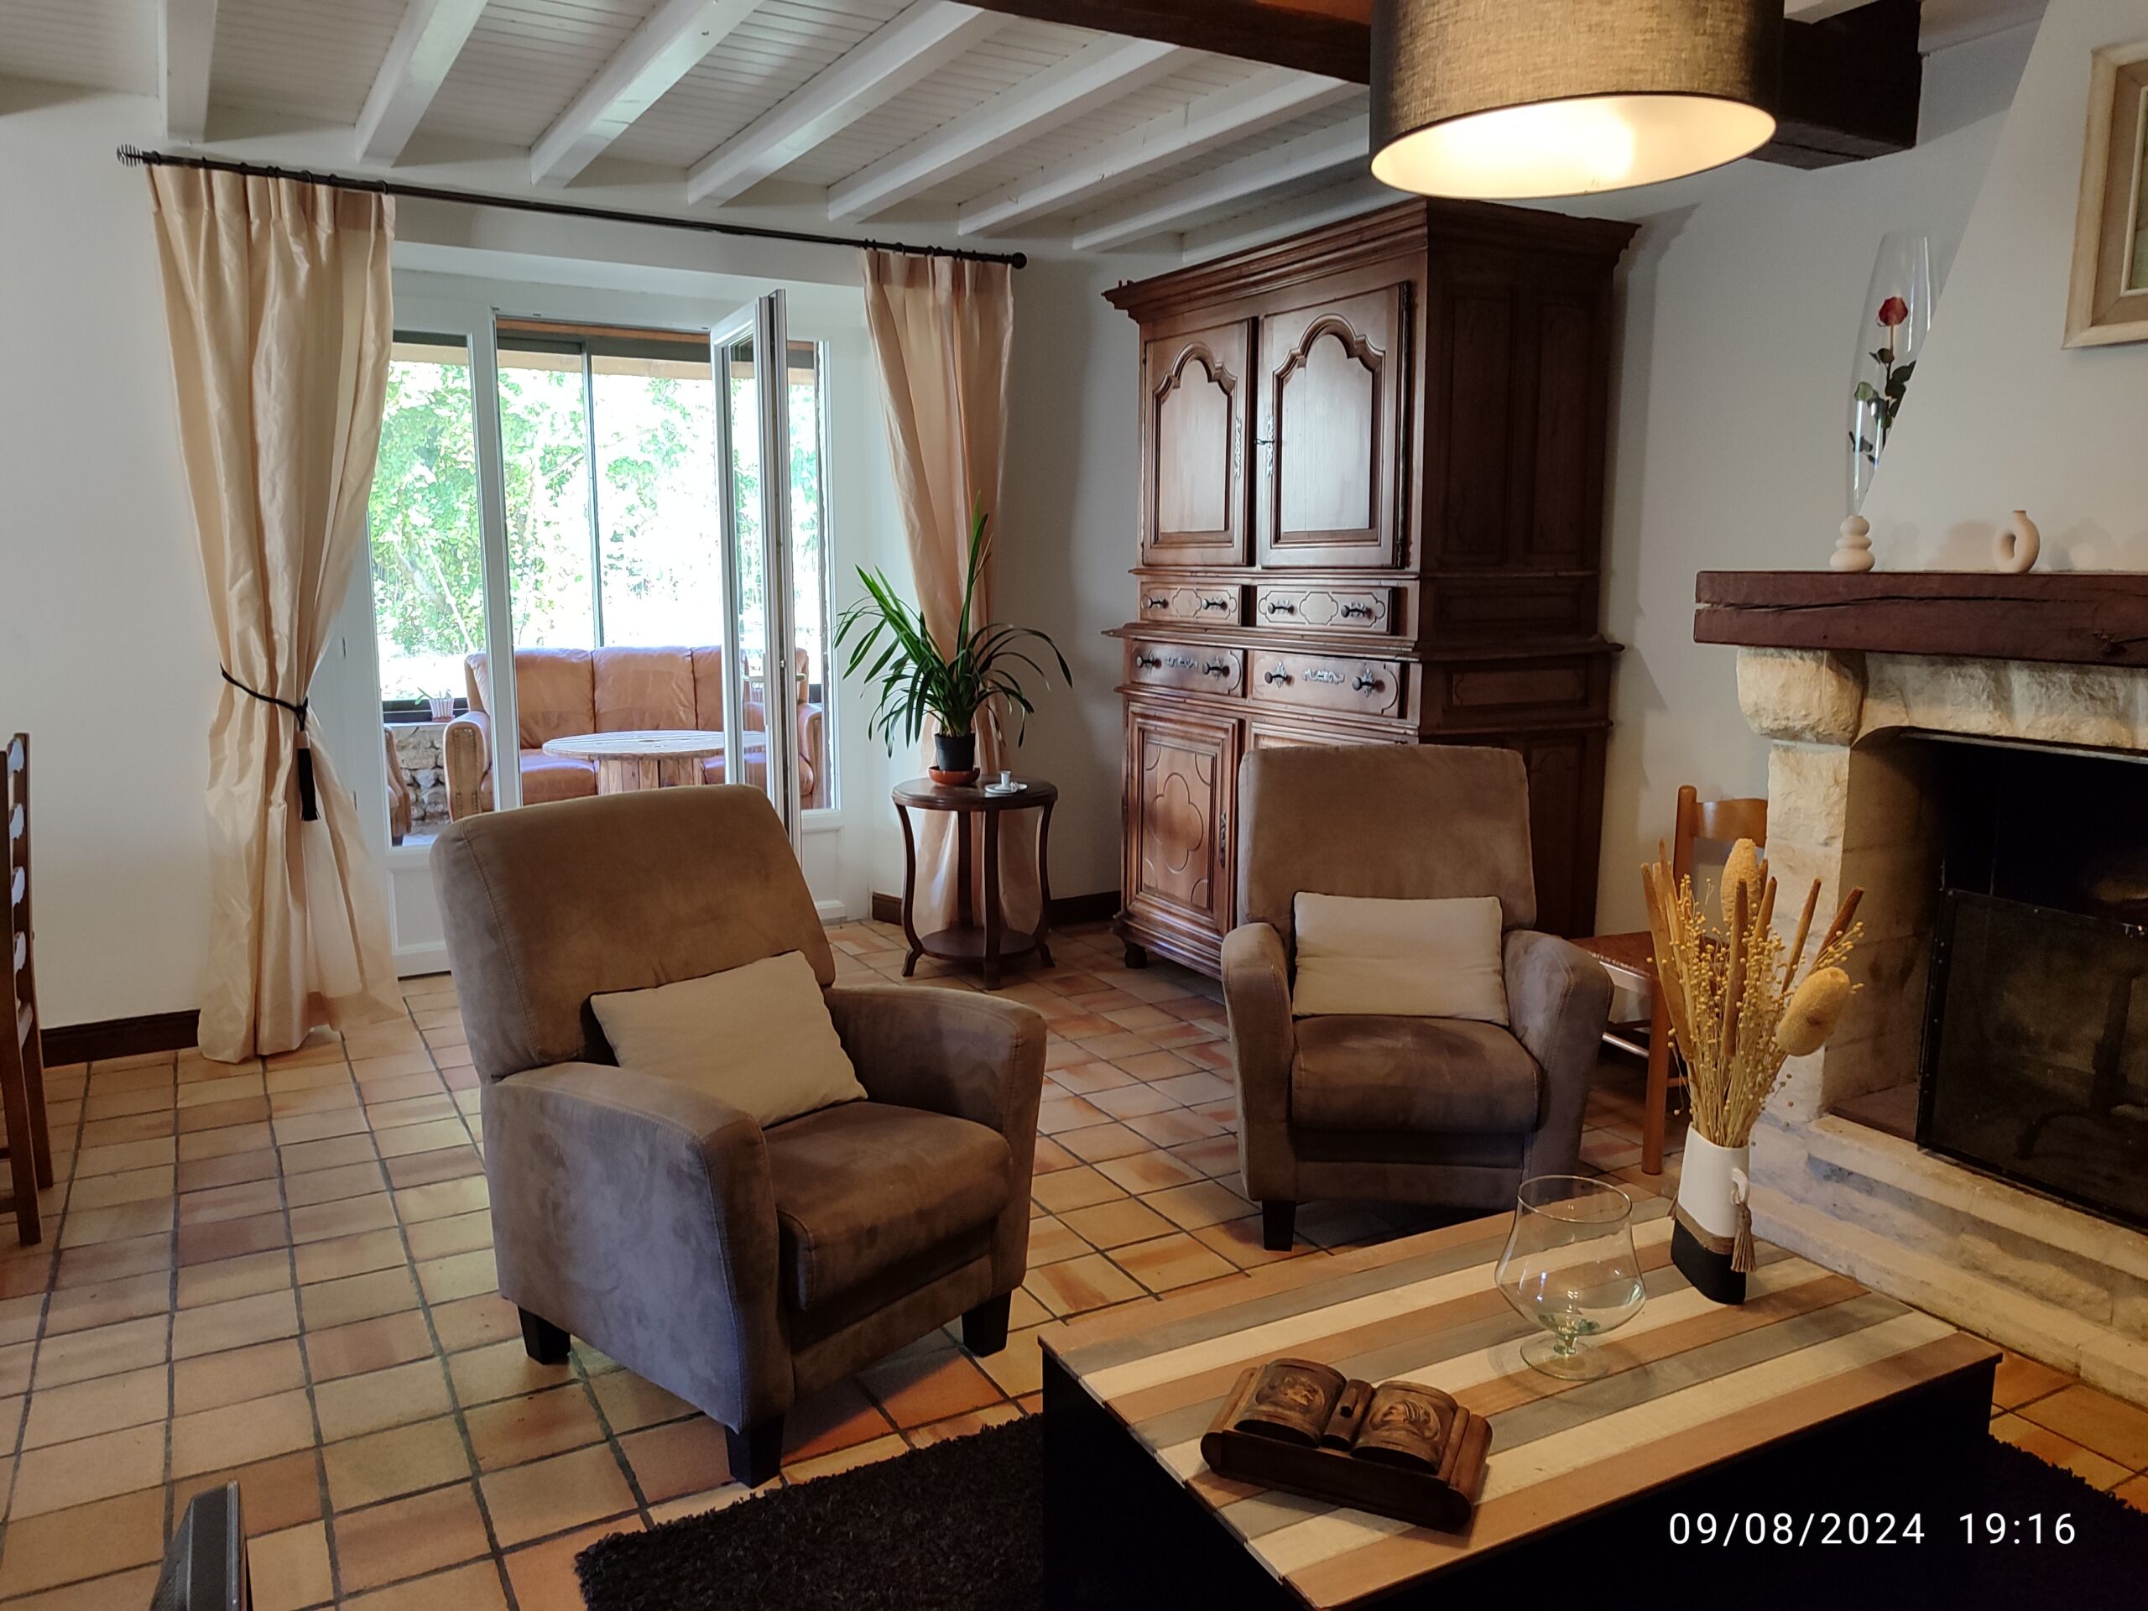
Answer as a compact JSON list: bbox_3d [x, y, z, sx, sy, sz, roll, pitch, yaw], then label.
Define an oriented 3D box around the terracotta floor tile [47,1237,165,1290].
[{"bbox_3d":[-1.914,0.916,3.101,0.198,0.015,0.198,-5,10,-29],"label":"terracotta floor tile"}]

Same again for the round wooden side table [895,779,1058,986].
[{"bbox_3d":[-0.332,0.259,5.378,0.568,0.649,0.568,0,9,0],"label":"round wooden side table"}]

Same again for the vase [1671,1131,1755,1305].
[{"bbox_3d":[0.881,0.550,2.136,0.082,0.205,0.190,0,9,0],"label":"vase"}]

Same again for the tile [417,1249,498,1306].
[{"bbox_3d":[-1.188,0.939,3.080,0.200,0.018,0.200,-5,11,-29],"label":"tile"}]

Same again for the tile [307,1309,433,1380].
[{"bbox_3d":[-1.241,0.962,2.748,0.196,0.014,0.196,-5,10,-29],"label":"tile"}]

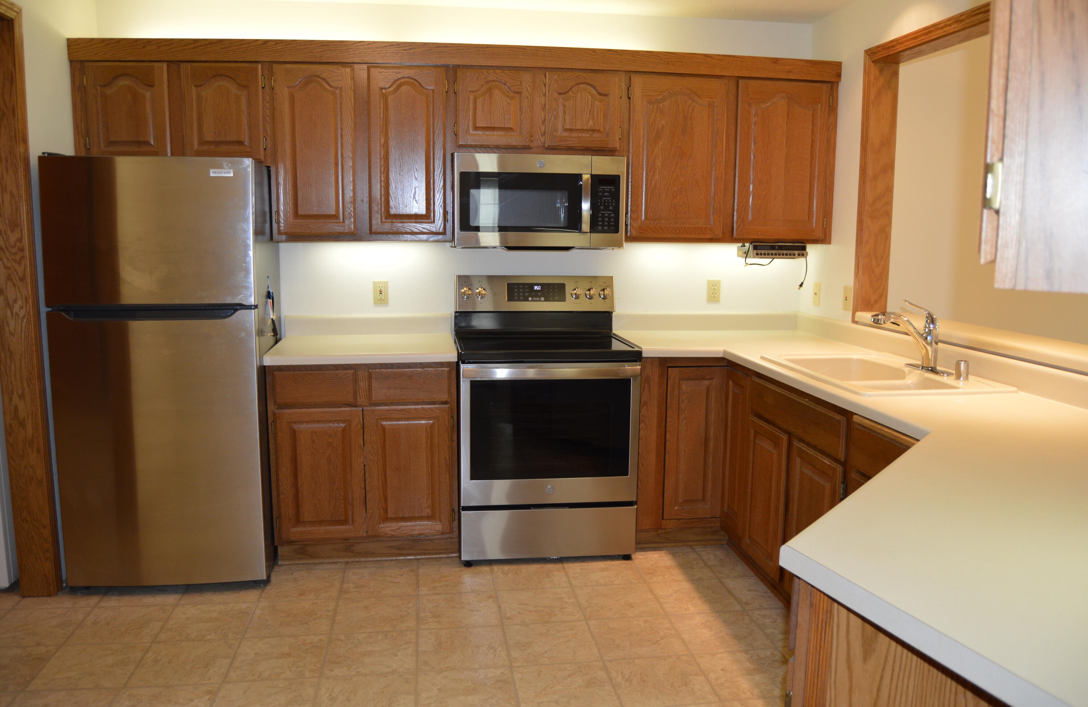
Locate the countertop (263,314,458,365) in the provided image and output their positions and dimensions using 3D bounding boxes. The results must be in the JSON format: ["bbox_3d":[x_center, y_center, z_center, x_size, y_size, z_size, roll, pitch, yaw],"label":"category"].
[{"bbox_3d":[-0.785,-0.074,3.632,0.775,0.142,0.641,-1,8,-7],"label":"countertop"}]

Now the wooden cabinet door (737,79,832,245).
[{"bbox_3d":[1.092,-0.884,3.741,0.443,0.708,0.022,-1,8,-8],"label":"wooden cabinet door"}]

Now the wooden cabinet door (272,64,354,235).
[{"bbox_3d":[-0.969,-0.860,3.464,0.333,0.708,0.022,-1,8,-8],"label":"wooden cabinet door"}]

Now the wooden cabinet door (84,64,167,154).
[{"bbox_3d":[-1.704,-0.990,3.353,0.321,0.400,0.022,-1,8,-8],"label":"wooden cabinet door"}]

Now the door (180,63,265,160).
[{"bbox_3d":[-1.335,-1.001,3.397,0.323,0.400,0.022,-1,8,-8],"label":"door"}]

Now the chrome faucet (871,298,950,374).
[{"bbox_3d":[1.308,-0.064,2.952,0.270,0.262,0.250,-1,8,-7],"label":"chrome faucet"}]

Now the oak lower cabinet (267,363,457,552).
[{"bbox_3d":[-0.785,0.430,3.714,0.766,0.879,0.618,-1,8,-7],"label":"oak lower cabinet"}]

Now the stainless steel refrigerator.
[{"bbox_3d":[-1.492,0.068,3.405,0.727,1.670,0.750,-1,8,-7],"label":"stainless steel refrigerator"}]

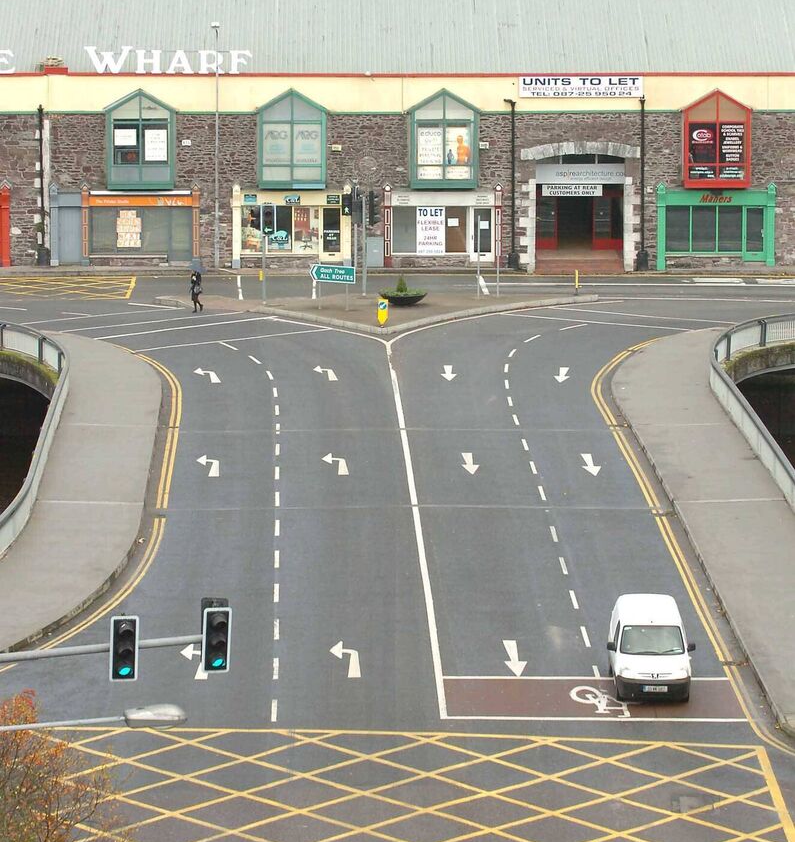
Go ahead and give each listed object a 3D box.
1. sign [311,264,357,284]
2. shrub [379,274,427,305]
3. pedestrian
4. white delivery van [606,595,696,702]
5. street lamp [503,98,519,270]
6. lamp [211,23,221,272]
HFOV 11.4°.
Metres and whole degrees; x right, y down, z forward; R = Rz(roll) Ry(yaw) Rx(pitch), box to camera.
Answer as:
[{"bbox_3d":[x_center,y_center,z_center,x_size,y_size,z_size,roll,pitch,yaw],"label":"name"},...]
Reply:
[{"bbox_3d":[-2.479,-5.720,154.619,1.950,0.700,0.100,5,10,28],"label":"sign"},{"bbox_3d":[0.216,-5.213,156.720,1.880,1.170,1.880,0,9,0],"label":"shrub"},{"bbox_3d":[-7.786,-5.040,154.882,0.550,1.660,0.500,-1,9,-8],"label":"pedestrian"},{"bbox_3d":[5.775,5.237,91.251,1.800,1.810,4.130,0,9,0],"label":"white delivery van"},{"bbox_3d":[4.778,-9.909,167.026,0.620,7.130,0.500,0,9,0],"label":"street lamp"},{"bbox_3d":[-7.597,-11.400,166.136,0.400,10.360,1.000,0,9,0],"label":"lamp"}]

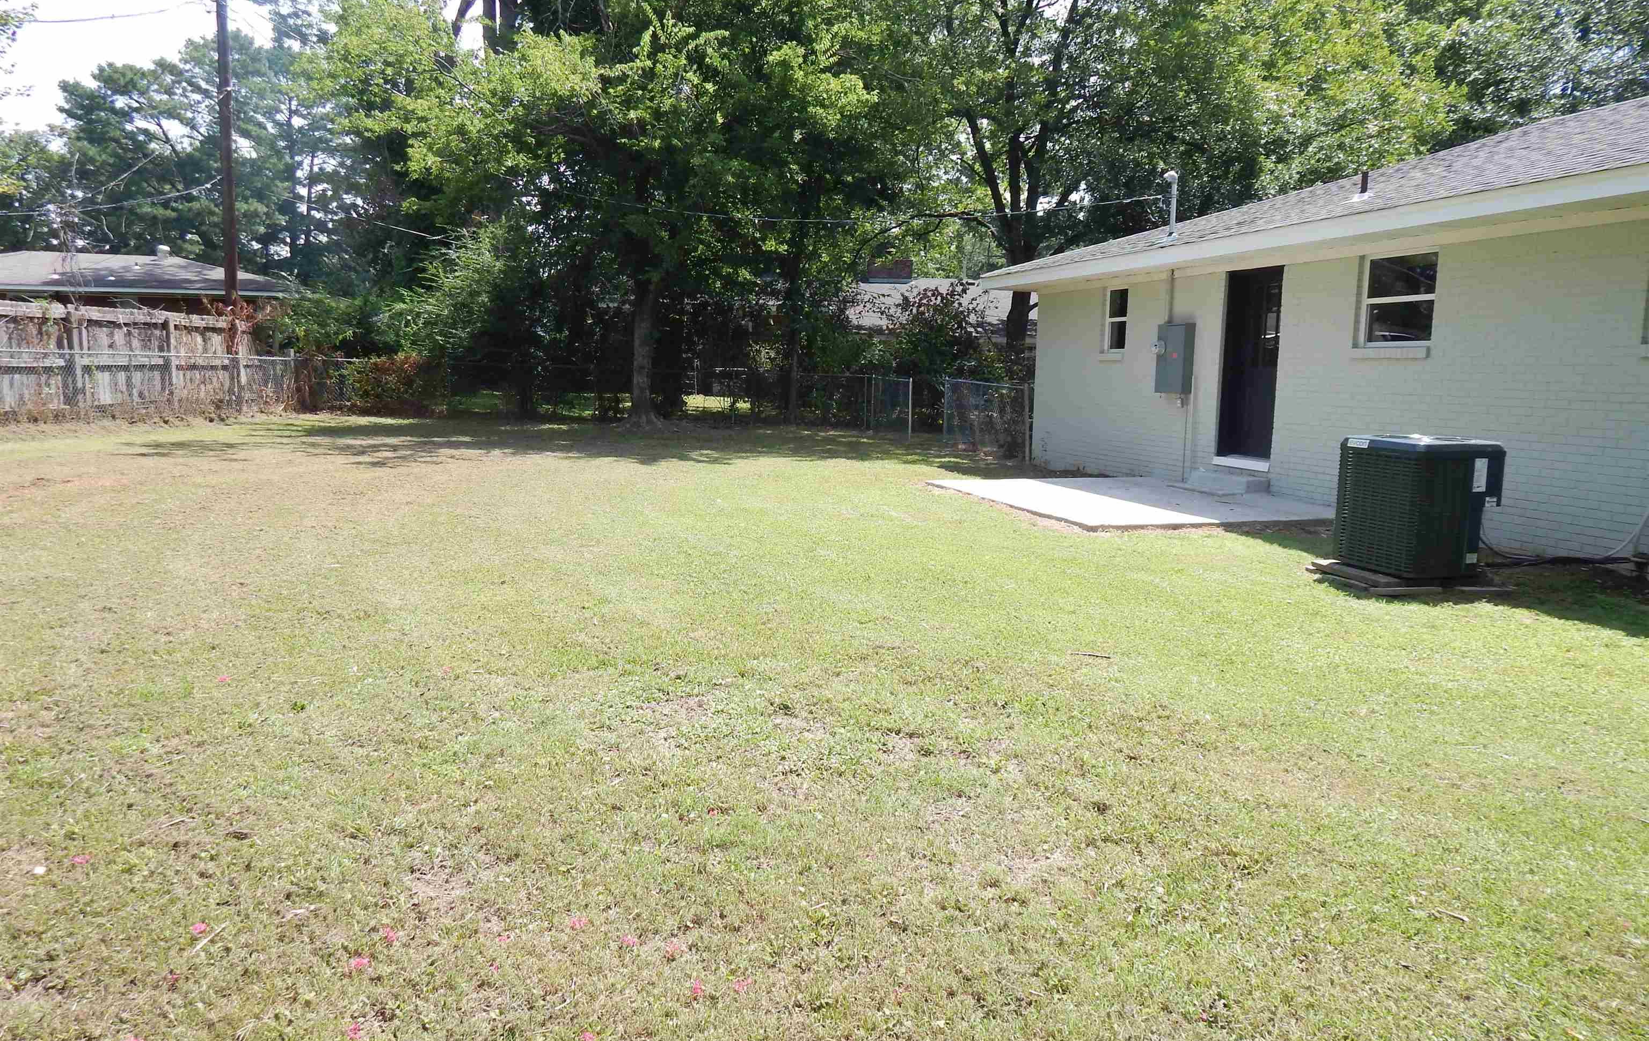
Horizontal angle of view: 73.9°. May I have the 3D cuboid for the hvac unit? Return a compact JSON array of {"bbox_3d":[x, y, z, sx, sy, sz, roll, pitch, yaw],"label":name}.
[{"bbox_3d":[4.125,-0.112,7.640,0.740,0.890,0.750,-1,8,-16],"label":"hvac unit"}]

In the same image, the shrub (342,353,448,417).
[{"bbox_3d":[-8.770,-2.726,22.400,1.950,1.280,1.250,-1,8,-12],"label":"shrub"}]

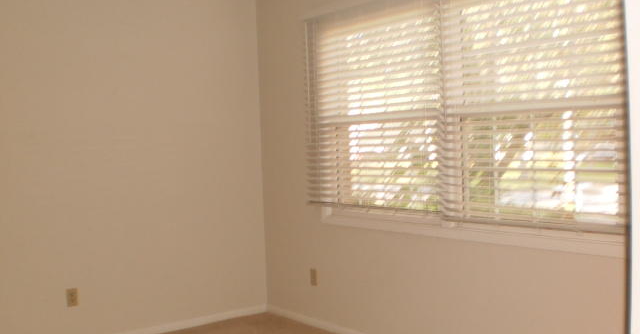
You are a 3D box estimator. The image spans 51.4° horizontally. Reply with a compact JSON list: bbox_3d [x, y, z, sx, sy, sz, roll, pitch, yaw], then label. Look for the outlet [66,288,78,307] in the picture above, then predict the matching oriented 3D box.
[{"bbox_3d":[-1.532,0.809,4.120,0.072,0.115,0.012,-4,3,-38],"label":"outlet"}]

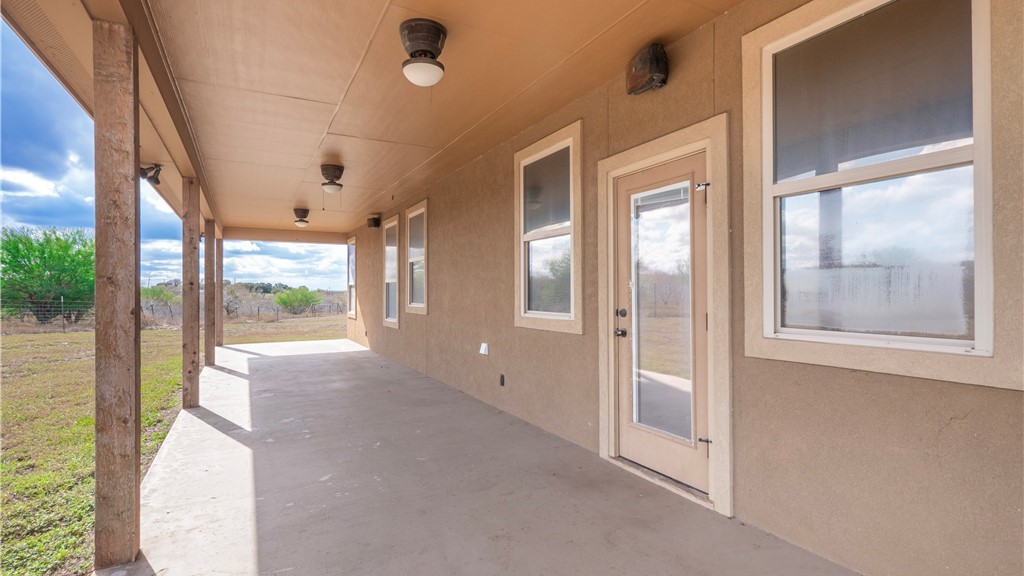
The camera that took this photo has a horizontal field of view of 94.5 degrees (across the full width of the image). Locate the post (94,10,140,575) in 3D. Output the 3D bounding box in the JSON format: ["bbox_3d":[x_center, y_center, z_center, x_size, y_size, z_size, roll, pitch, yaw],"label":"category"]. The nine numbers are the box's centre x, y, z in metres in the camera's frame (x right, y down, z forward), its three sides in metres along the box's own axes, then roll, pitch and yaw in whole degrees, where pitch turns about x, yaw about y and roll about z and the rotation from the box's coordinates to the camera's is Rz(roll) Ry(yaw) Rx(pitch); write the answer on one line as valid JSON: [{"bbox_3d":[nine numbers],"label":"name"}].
[{"bbox_3d":[-1.884,0.024,2.269,0.149,2.527,0.149,0,0,-30],"label":"post"}]

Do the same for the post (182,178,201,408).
[{"bbox_3d":[-3.546,0.056,5.238,0.149,2.510,0.149,0,0,-30],"label":"post"}]

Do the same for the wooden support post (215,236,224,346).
[{"bbox_3d":[-6.984,0.118,11.333,0.145,2.530,0.145,0,0,-29],"label":"wooden support post"}]

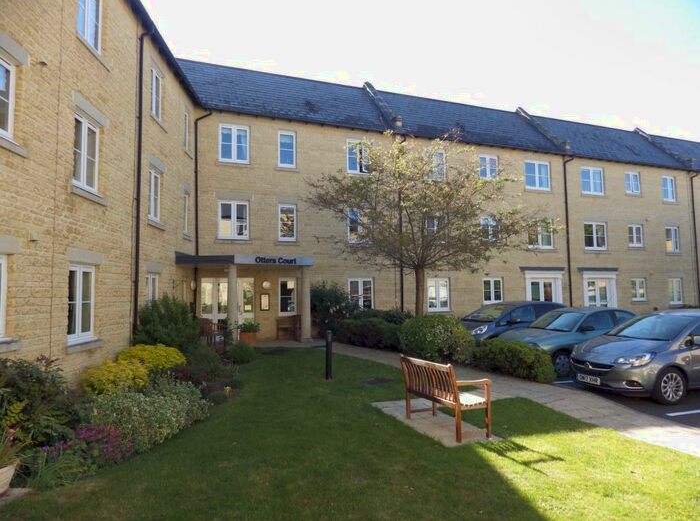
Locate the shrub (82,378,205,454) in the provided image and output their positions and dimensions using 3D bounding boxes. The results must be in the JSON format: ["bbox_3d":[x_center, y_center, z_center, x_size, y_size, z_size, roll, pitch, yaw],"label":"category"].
[{"bbox_3d":[-2.592,1.860,5.687,1.120,0.600,1.700,-1,-4,8],"label":"shrub"}]

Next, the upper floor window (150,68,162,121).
[{"bbox_3d":[-5.340,-4.498,12.196,0.120,1.330,0.940,0,-4,-3],"label":"upper floor window"}]

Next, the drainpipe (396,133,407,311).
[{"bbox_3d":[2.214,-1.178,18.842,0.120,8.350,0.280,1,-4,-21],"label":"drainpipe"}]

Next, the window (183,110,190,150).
[{"bbox_3d":[-5.436,-4.304,14.728,0.120,1.350,0.630,0,-4,-4],"label":"window"}]

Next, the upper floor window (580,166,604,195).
[{"bbox_3d":[12.356,-4.049,22.680,1.480,1.390,0.120,1,-4,-21],"label":"upper floor window"}]

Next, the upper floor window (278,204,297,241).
[{"bbox_3d":[-2.372,-1.407,16.918,0.680,1.370,0.120,1,-4,-21],"label":"upper floor window"}]

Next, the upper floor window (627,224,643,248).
[{"bbox_3d":[14.861,-1.259,23.151,1.067,1.130,0.120,1,-4,-21],"label":"upper floor window"}]

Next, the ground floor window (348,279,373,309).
[{"bbox_3d":[0.450,1.431,17.779,1.060,1.400,0.120,1,-4,-21],"label":"ground floor window"}]

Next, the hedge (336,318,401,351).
[{"bbox_3d":[0.939,2.262,13.784,1.100,0.840,3.100,2,-5,-34],"label":"hedge"}]

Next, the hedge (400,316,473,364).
[{"bbox_3d":[2.364,2.039,11.887,1.650,1.170,1.700,1,-4,-21],"label":"hedge"}]

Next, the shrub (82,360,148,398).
[{"bbox_3d":[-4.127,2.040,8.127,0.900,0.640,1.150,0,-4,-3],"label":"shrub"}]

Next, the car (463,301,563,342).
[{"bbox_3d":[4.780,1.976,13.129,3.960,1.480,1.730,1,-4,-21],"label":"car"}]

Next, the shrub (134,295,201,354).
[{"bbox_3d":[-4.396,1.642,10.741,1.450,1.600,1.350,0,-4,-4],"label":"shrub"}]

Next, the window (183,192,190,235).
[{"bbox_3d":[-5.461,-1.463,14.780,0.120,1.350,0.640,0,-4,-3],"label":"window"}]

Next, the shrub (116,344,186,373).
[{"bbox_3d":[-4.135,2.056,9.254,1.350,0.600,1.000,0,-4,-4],"label":"shrub"}]

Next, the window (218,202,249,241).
[{"bbox_3d":[-4.225,-1.443,16.221,1.060,1.370,0.120,1,-4,-21],"label":"window"}]

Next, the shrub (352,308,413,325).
[{"bbox_3d":[1.236,2.366,16.775,2.400,1.030,1.200,1,-4,-21],"label":"shrub"}]

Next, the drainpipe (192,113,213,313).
[{"bbox_3d":[-5.236,-1.254,15.664,0.460,8.100,0.250,1,-4,-21],"label":"drainpipe"}]

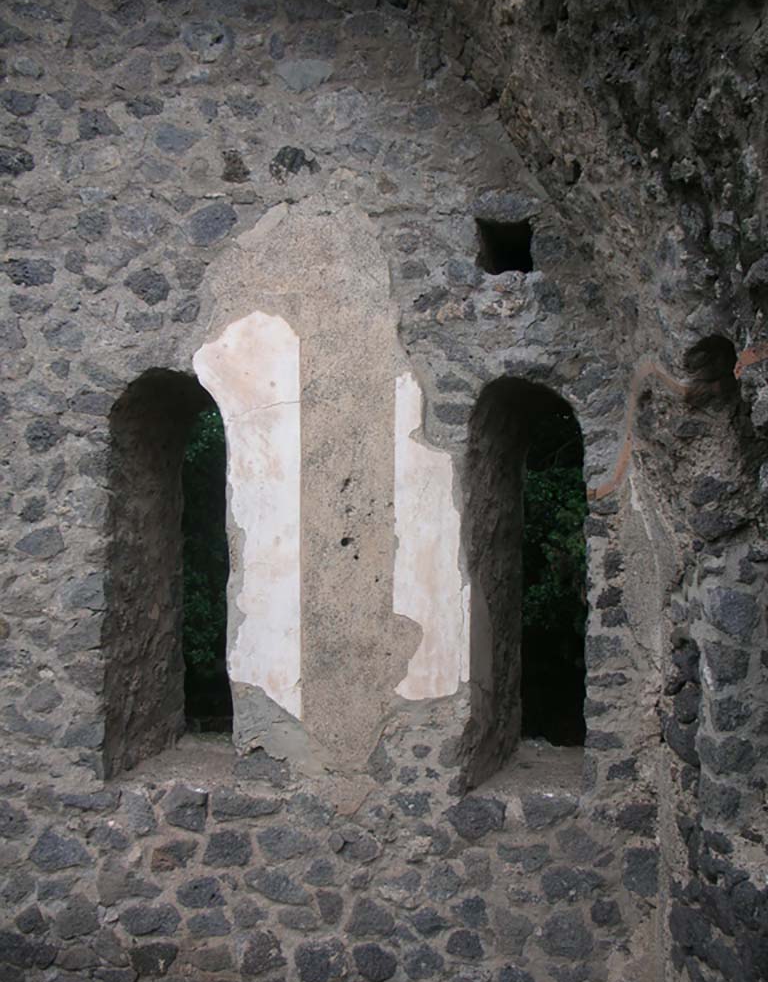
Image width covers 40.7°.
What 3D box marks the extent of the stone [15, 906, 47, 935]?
[{"bbox_3d":[-1.163,1.413,3.446,0.102,0.097,0.100,0,-3,0],"label":"stone"}]

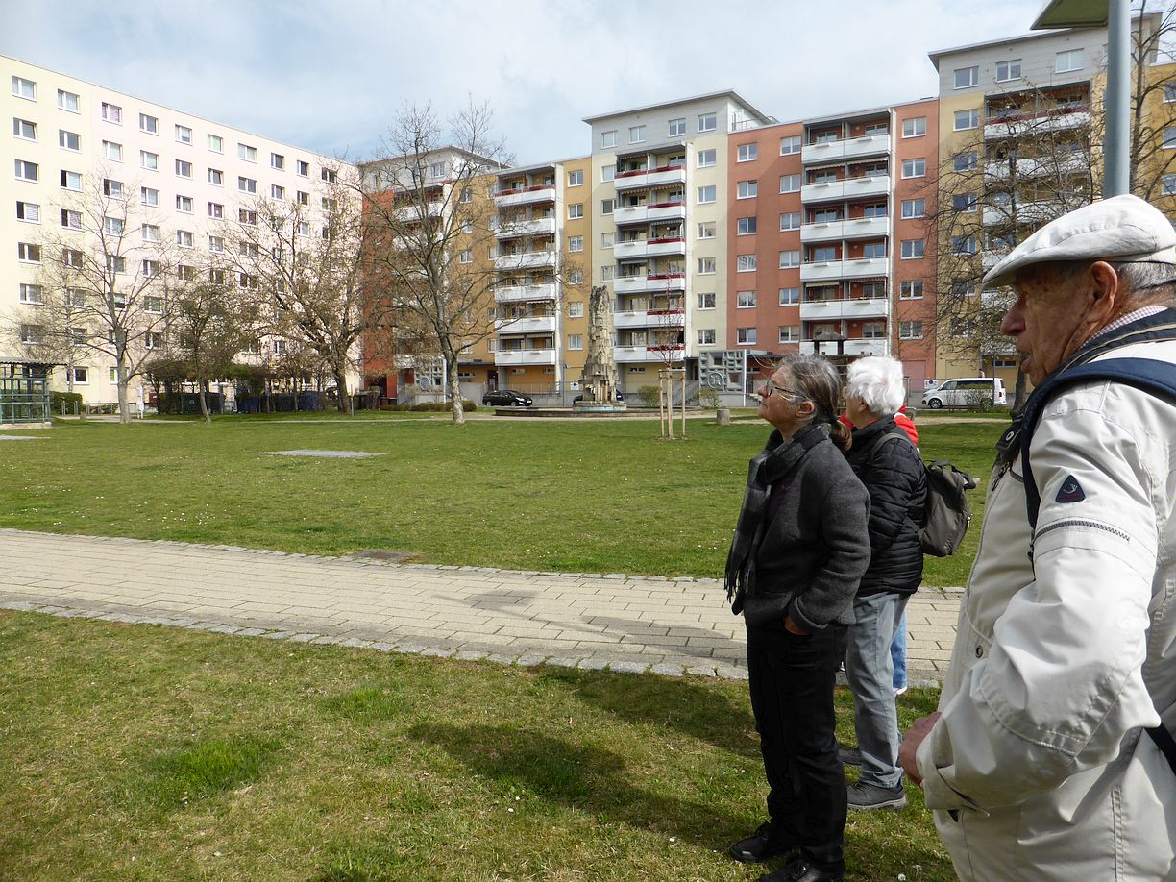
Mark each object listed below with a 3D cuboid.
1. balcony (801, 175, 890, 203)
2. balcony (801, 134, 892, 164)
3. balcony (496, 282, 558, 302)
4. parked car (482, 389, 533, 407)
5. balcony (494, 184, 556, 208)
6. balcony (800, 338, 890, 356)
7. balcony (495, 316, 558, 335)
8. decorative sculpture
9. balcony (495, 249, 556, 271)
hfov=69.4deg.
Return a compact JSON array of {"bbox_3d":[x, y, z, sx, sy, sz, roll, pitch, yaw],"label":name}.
[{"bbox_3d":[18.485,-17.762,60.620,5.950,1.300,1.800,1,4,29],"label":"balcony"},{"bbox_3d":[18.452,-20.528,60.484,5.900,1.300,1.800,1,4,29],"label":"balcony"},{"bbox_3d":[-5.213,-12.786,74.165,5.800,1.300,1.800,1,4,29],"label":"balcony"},{"bbox_3d":[-6.783,-3.700,72.260,4.200,1.480,1.760,1,4,29],"label":"parked car"},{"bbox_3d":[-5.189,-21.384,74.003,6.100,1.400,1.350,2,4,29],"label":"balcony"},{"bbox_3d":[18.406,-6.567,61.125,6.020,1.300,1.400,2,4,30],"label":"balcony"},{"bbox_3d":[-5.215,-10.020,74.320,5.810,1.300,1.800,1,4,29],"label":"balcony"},{"bbox_3d":[0.765,-5.721,52.000,2.750,7.610,2.750,1,4,29],"label":"decorative sculpture"},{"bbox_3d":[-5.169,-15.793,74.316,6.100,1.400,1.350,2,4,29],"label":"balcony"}]

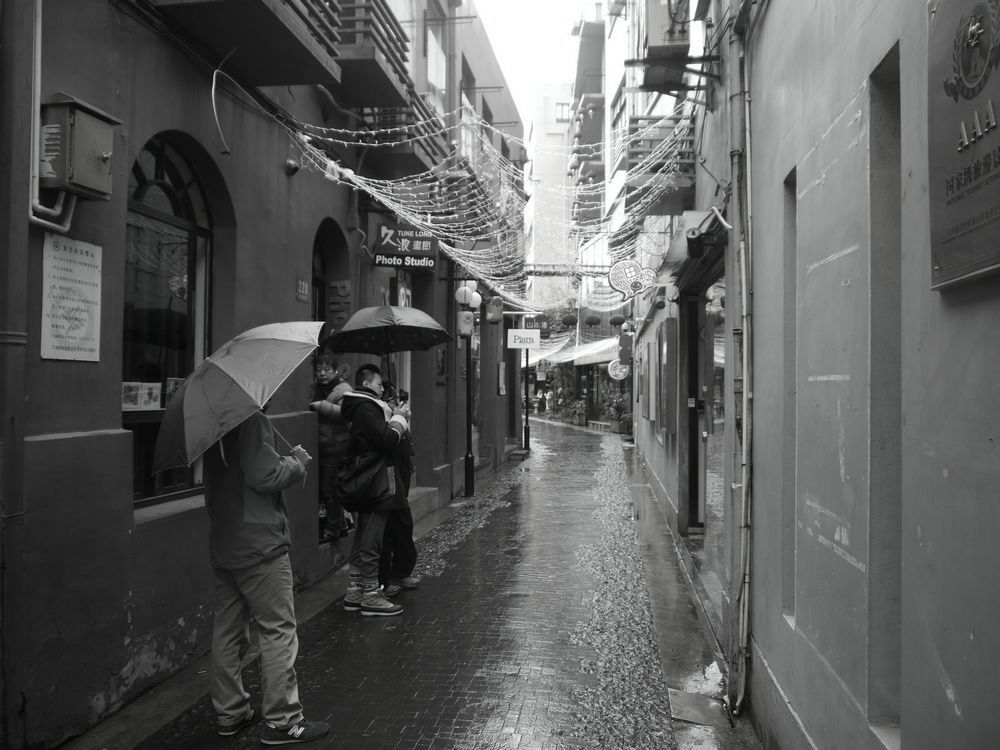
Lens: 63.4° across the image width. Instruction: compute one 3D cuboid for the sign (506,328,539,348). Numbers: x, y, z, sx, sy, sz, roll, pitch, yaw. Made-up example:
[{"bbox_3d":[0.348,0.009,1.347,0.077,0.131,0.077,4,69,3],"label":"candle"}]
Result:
[{"bbox_3d":[0.585,-0.859,19.300,0.764,0.460,0.060,0,-1,8],"label":"sign"}]

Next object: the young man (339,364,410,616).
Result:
[{"bbox_3d":[-0.906,0.822,5.892,0.480,1.740,0.540,1,-2,-30],"label":"young man"}]

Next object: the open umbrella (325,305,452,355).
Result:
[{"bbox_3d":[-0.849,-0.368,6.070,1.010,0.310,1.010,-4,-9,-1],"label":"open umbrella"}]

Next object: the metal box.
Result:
[{"bbox_3d":[-1.951,-1.065,3.763,0.182,0.496,0.348,0,-1,11],"label":"metal box"}]

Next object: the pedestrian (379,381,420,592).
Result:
[{"bbox_3d":[-0.802,0.891,6.450,0.450,1.630,0.500,1,-2,-25],"label":"pedestrian"}]

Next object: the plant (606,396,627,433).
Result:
[{"bbox_3d":[4.806,1.673,33.662,0.820,1.420,0.780,0,-1,10],"label":"plant"}]

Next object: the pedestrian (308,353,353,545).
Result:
[{"bbox_3d":[-1.424,0.636,6.999,0.500,1.620,0.420,0,-1,12],"label":"pedestrian"}]

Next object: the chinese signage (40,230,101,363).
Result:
[{"bbox_3d":[-2.016,-0.357,3.847,0.025,0.571,0.389,0,-1,11],"label":"chinese signage"}]

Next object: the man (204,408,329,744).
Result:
[{"bbox_3d":[-1.077,0.778,3.706,0.470,1.720,0.500,1,-2,-38],"label":"man"}]

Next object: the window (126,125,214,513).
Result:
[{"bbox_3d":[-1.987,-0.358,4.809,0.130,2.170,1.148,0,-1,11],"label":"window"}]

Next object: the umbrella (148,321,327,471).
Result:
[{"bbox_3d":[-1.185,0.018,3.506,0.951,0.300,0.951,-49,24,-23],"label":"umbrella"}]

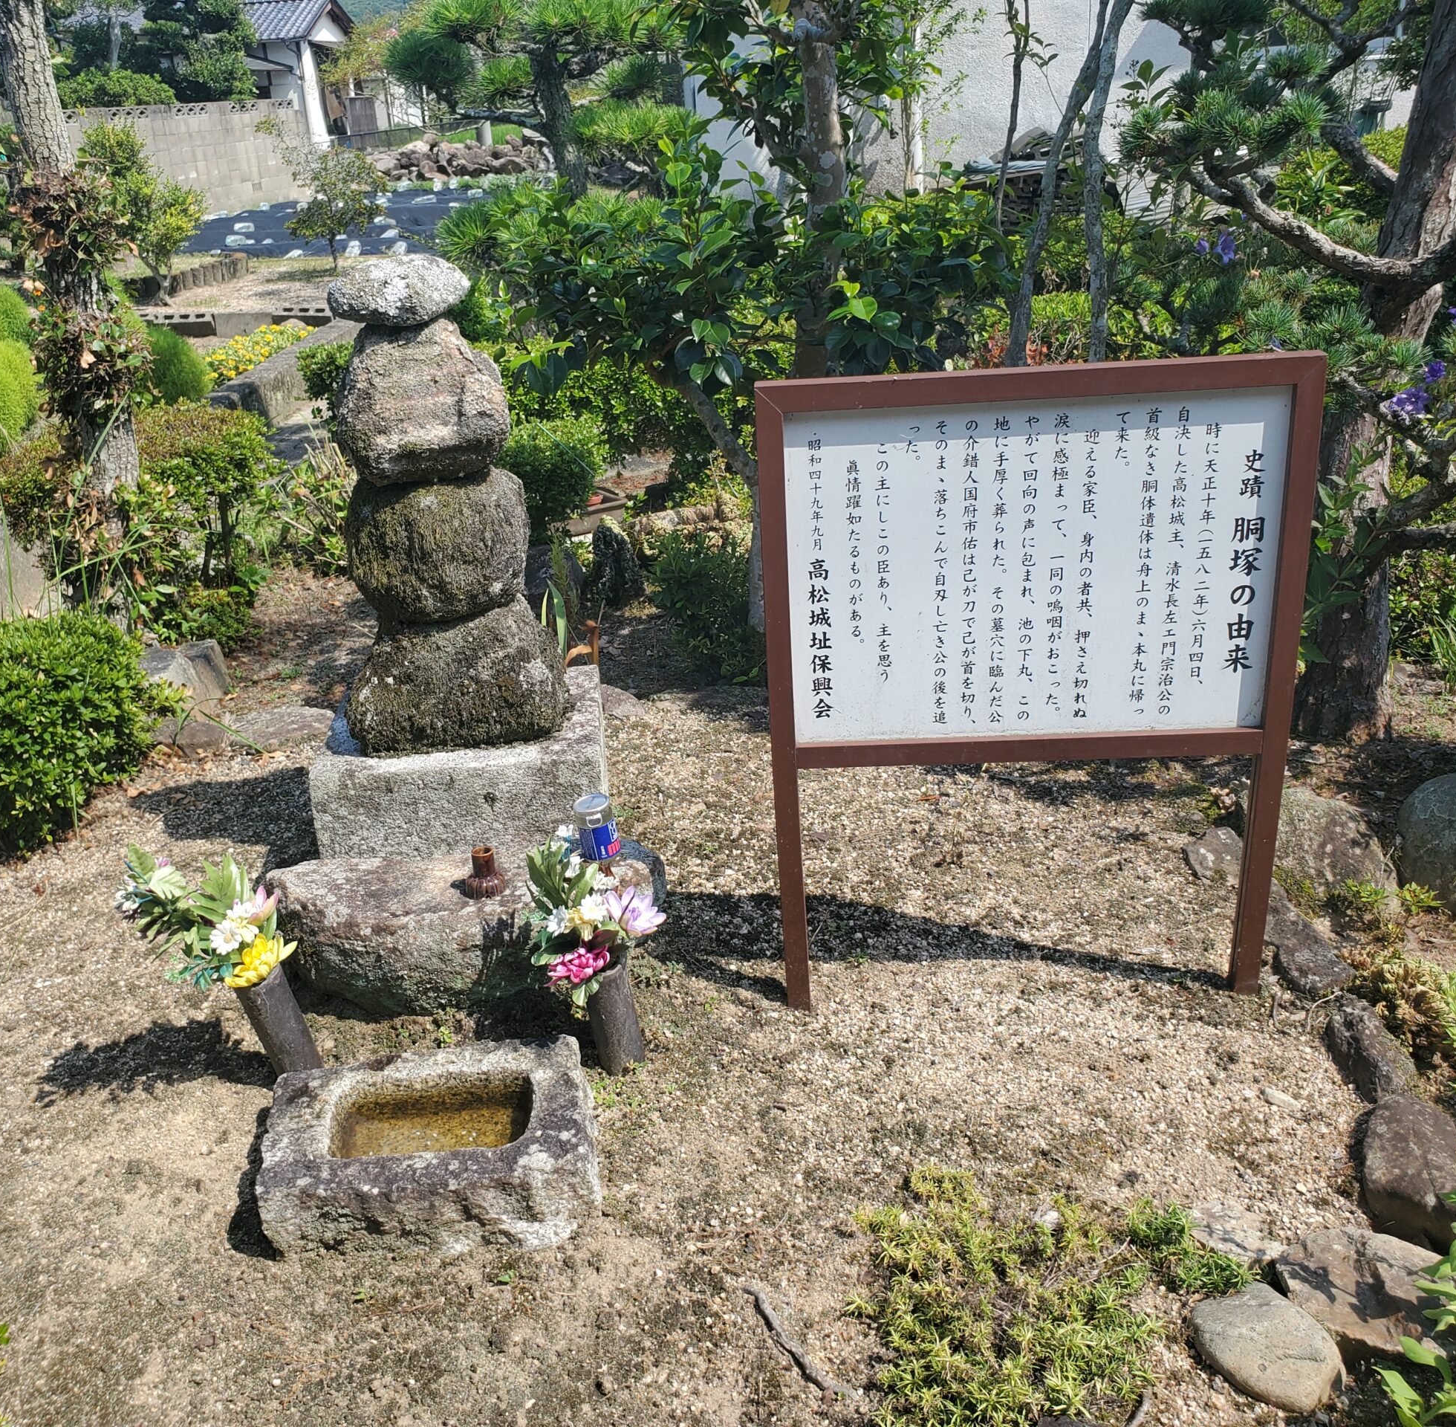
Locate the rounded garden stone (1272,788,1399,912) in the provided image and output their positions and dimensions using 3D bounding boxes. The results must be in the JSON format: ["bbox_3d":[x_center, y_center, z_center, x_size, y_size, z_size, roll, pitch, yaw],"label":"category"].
[{"bbox_3d":[1.058,0.240,2.530,0.250,0.225,0.210,-4,24,0],"label":"rounded garden stone"}]

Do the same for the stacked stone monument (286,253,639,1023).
[{"bbox_3d":[-0.476,-0.153,2.417,0.600,1.200,0.580,-4,24,0],"label":"stacked stone monument"}]

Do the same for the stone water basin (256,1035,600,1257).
[{"bbox_3d":[-0.402,0.612,1.997,0.455,0.140,0.285,-6,24,-5],"label":"stone water basin"}]

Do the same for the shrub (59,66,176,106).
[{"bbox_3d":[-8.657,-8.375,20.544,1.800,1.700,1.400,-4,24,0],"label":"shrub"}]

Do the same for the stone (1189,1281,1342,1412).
[{"bbox_3d":[0.615,0.727,1.642,0.140,0.105,0.170,-18,28,-29],"label":"stone"}]

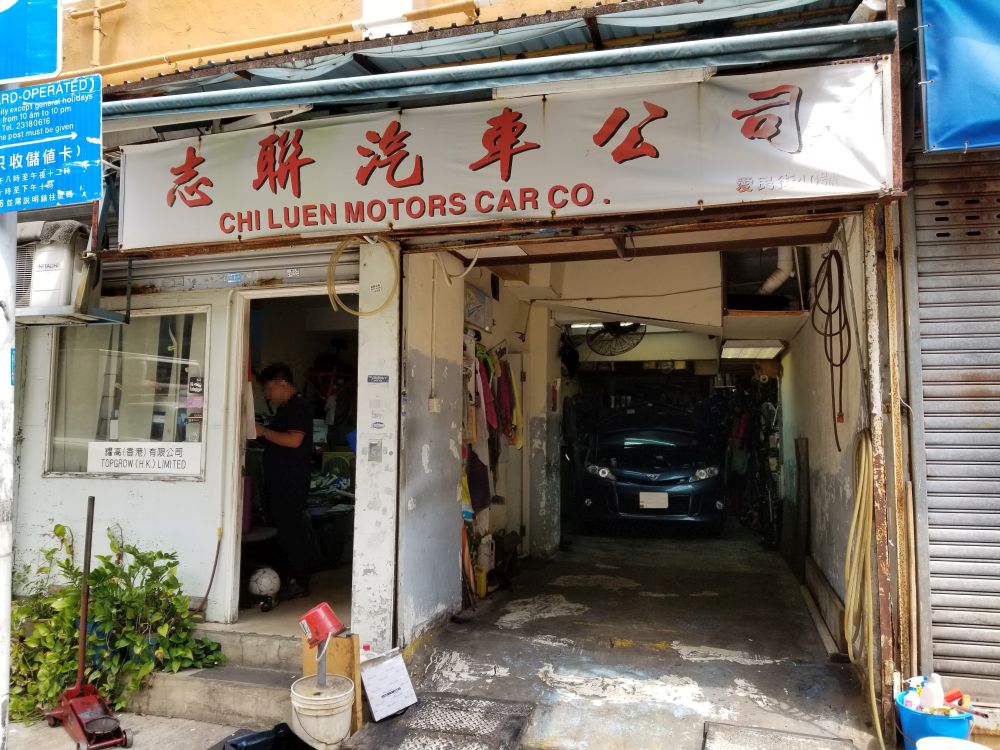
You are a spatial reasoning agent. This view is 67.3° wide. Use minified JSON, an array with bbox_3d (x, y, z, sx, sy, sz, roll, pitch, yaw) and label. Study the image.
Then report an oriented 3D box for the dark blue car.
[{"bbox_3d":[2.348,1.280,11.205,1.740,1.590,4.550,-1,-5,13],"label":"dark blue car"}]

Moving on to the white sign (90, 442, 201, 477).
[{"bbox_3d":[-2.348,0.548,4.968,0.900,0.205,0.020,-1,-5,16],"label":"white sign"}]

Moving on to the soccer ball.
[{"bbox_3d":[-1.680,1.491,5.370,0.220,0.220,0.220,0,-5,0],"label":"soccer ball"}]

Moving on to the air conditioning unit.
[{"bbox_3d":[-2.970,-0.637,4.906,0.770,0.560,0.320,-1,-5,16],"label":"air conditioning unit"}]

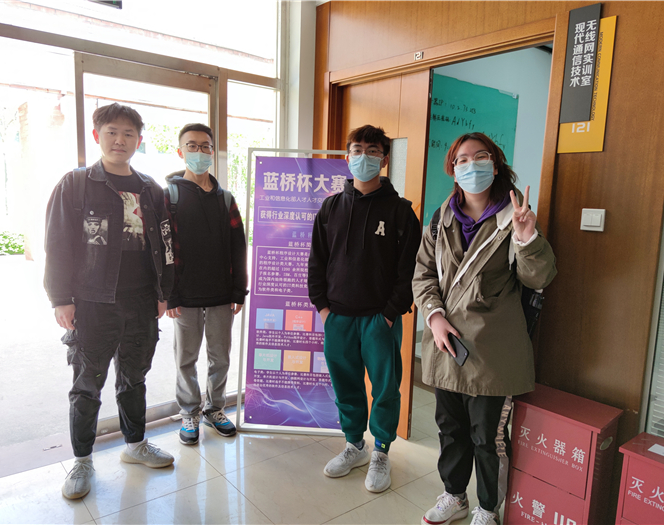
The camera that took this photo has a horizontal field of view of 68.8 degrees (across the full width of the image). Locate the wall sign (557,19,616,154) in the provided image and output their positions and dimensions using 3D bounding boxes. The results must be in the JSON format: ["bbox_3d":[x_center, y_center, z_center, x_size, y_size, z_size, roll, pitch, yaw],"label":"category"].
[{"bbox_3d":[0.984,-0.708,1.893,0.030,0.545,0.178,-4,9,-39],"label":"wall sign"}]

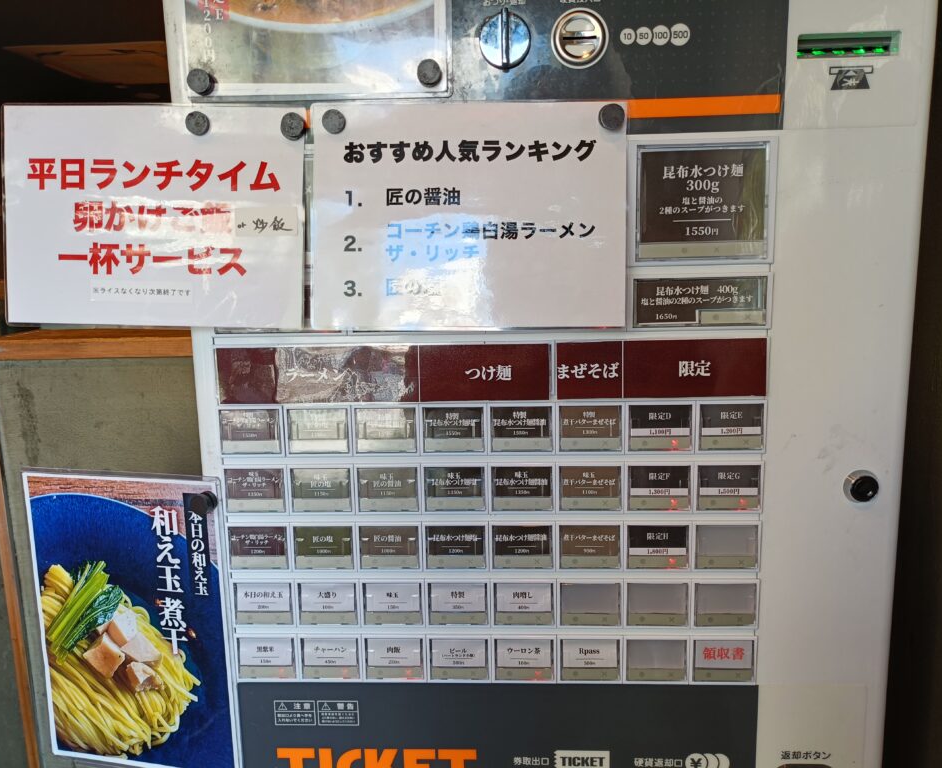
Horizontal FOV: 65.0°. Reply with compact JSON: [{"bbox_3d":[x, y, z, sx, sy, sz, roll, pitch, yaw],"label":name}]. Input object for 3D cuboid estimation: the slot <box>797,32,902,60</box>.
[{"bbox_3d":[0.352,-0.316,0.689,0.094,0.022,0.018,-1,9,3],"label":"slot"}]

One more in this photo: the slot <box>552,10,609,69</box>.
[{"bbox_3d":[0.103,-0.325,0.695,0.053,0.053,0.014,-1,9,3],"label":"slot"}]

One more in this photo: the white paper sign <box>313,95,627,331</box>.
[{"bbox_3d":[-0.003,-0.162,0.714,0.303,0.216,0.005,0,4,2],"label":"white paper sign"}]

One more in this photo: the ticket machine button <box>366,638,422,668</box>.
[{"bbox_3d":[-0.085,0.296,0.811,0.063,0.037,0.010,-1,9,3],"label":"ticket machine button"}]

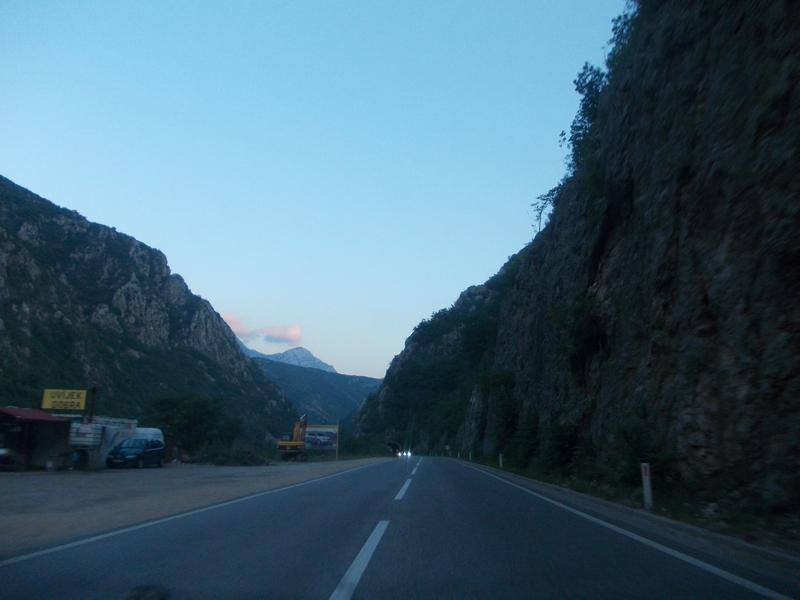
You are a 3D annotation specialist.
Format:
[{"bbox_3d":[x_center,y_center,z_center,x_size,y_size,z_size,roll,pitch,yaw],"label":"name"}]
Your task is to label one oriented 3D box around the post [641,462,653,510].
[{"bbox_3d":[4.205,3.178,11.043,0.125,0.768,0.100,-1,-13,2],"label":"post"}]

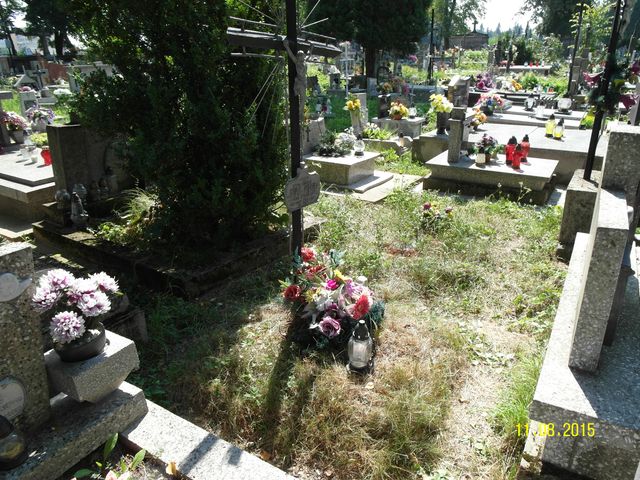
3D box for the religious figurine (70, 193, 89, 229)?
[{"bbox_3d":[-2.087,-0.256,3.850,0.150,0.310,0.150,13,25,29],"label":"religious figurine"}]

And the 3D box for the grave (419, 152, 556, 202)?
[{"bbox_3d":[2.040,-0.773,5.311,1.350,0.320,1.000,12,25,29],"label":"grave"}]

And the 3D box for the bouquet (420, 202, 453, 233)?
[{"bbox_3d":[1.132,-0.221,4.350,0.340,0.300,0.320,0,22,0],"label":"bouquet"}]

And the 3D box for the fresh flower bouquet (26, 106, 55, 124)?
[{"bbox_3d":[-3.979,-1.769,6.305,0.360,0.250,0.320,-13,26,-29],"label":"fresh flower bouquet"}]

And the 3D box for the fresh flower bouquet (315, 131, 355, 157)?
[{"bbox_3d":[0.206,-1.283,5.830,0.480,0.280,0.380,13,26,29],"label":"fresh flower bouquet"}]

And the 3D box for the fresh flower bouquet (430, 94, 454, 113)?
[{"bbox_3d":[1.745,-1.977,6.426,0.330,0.270,0.300,6,23,13],"label":"fresh flower bouquet"}]

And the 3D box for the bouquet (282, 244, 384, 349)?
[{"bbox_3d":[0.078,0.351,2.575,0.550,0.340,0.550,1,23,2],"label":"bouquet"}]

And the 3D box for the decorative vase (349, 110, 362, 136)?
[{"bbox_3d":[0.633,-2.048,7.800,0.210,0.460,0.210,0,22,0],"label":"decorative vase"}]

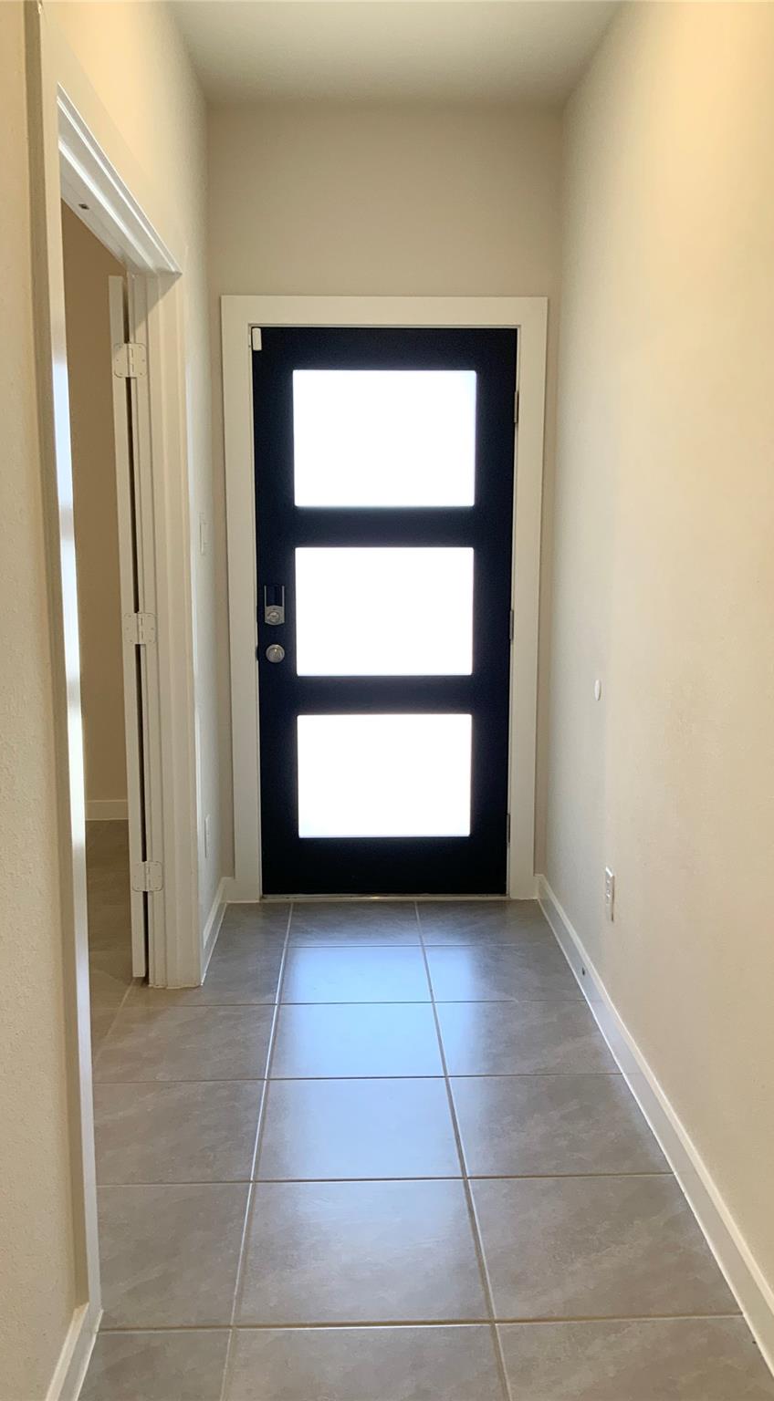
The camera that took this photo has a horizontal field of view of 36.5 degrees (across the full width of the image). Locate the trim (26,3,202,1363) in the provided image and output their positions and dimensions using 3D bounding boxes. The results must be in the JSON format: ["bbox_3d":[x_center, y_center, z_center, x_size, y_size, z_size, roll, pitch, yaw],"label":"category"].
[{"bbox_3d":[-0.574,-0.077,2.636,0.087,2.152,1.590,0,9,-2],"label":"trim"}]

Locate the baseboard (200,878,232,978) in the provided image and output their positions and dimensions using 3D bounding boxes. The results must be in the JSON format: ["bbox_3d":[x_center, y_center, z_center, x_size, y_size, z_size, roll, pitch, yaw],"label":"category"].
[{"bbox_3d":[-0.584,0.758,3.948,0.019,0.093,0.750,0,9,-2],"label":"baseboard"}]

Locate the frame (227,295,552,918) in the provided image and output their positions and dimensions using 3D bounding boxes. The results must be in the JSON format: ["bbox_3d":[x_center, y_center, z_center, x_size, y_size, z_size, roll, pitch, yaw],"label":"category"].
[{"bbox_3d":[-0.005,-0.322,4.199,1.115,2.150,0.050,0,9,-2],"label":"frame"}]

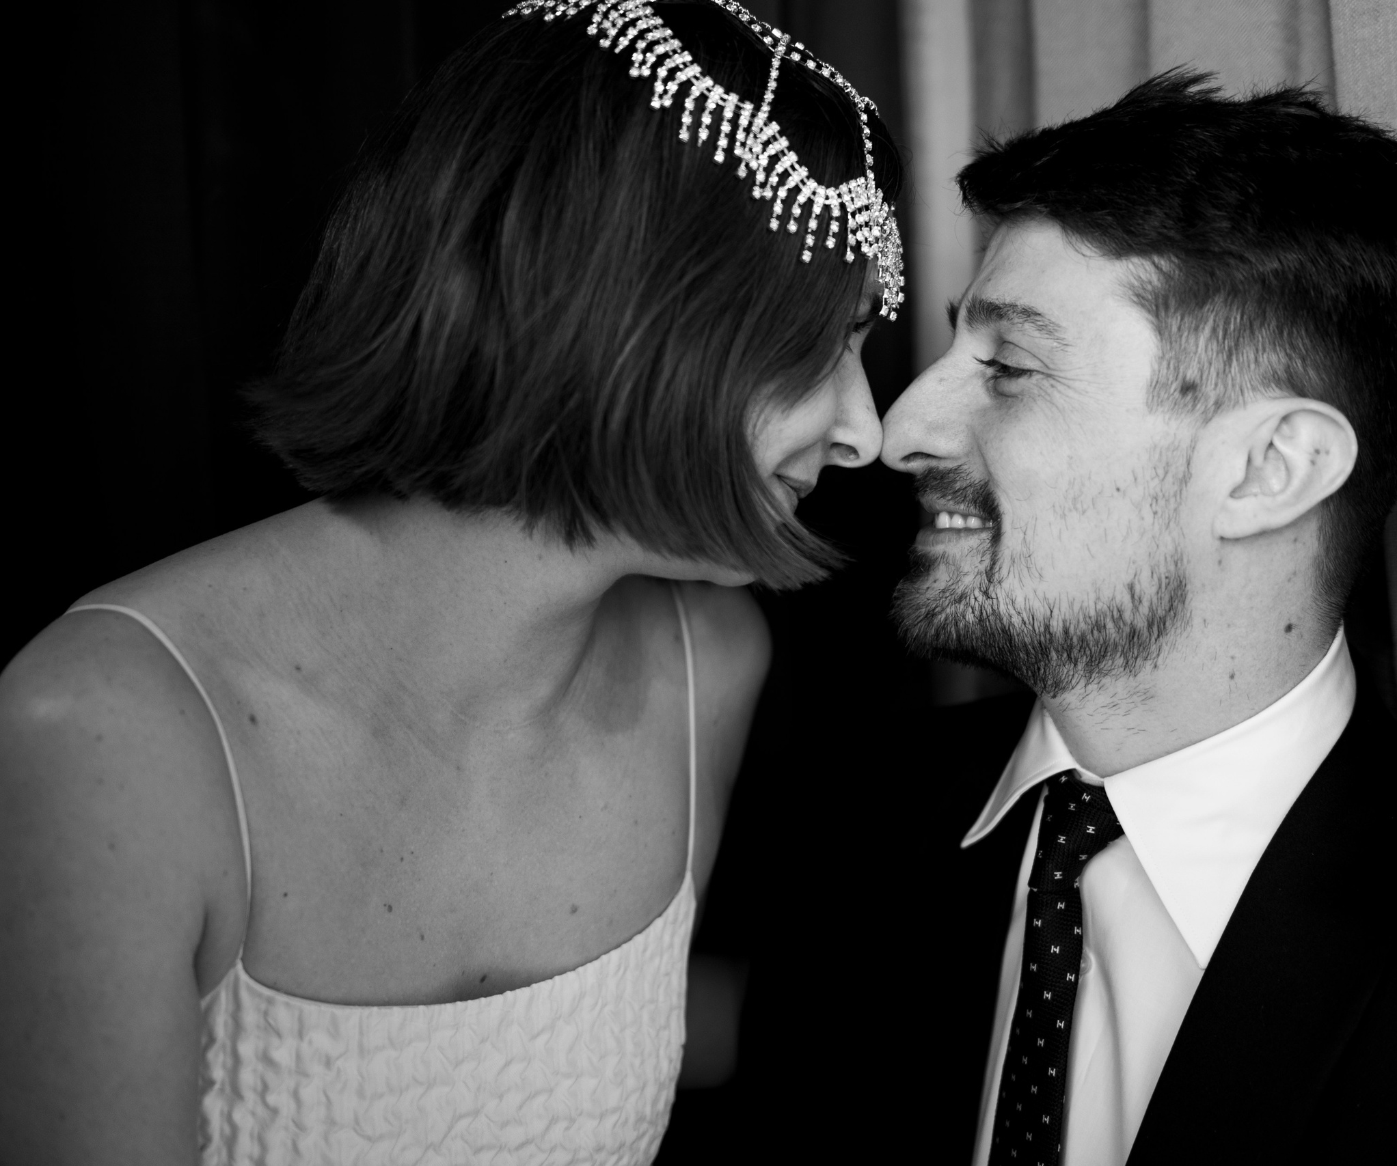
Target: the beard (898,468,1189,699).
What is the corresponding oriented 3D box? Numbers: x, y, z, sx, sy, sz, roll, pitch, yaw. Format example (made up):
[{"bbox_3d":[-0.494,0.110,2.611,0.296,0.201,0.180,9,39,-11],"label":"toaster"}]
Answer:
[{"bbox_3d":[0.138,-0.003,0.830,0.108,0.098,0.135,12,2,-5],"label":"beard"}]

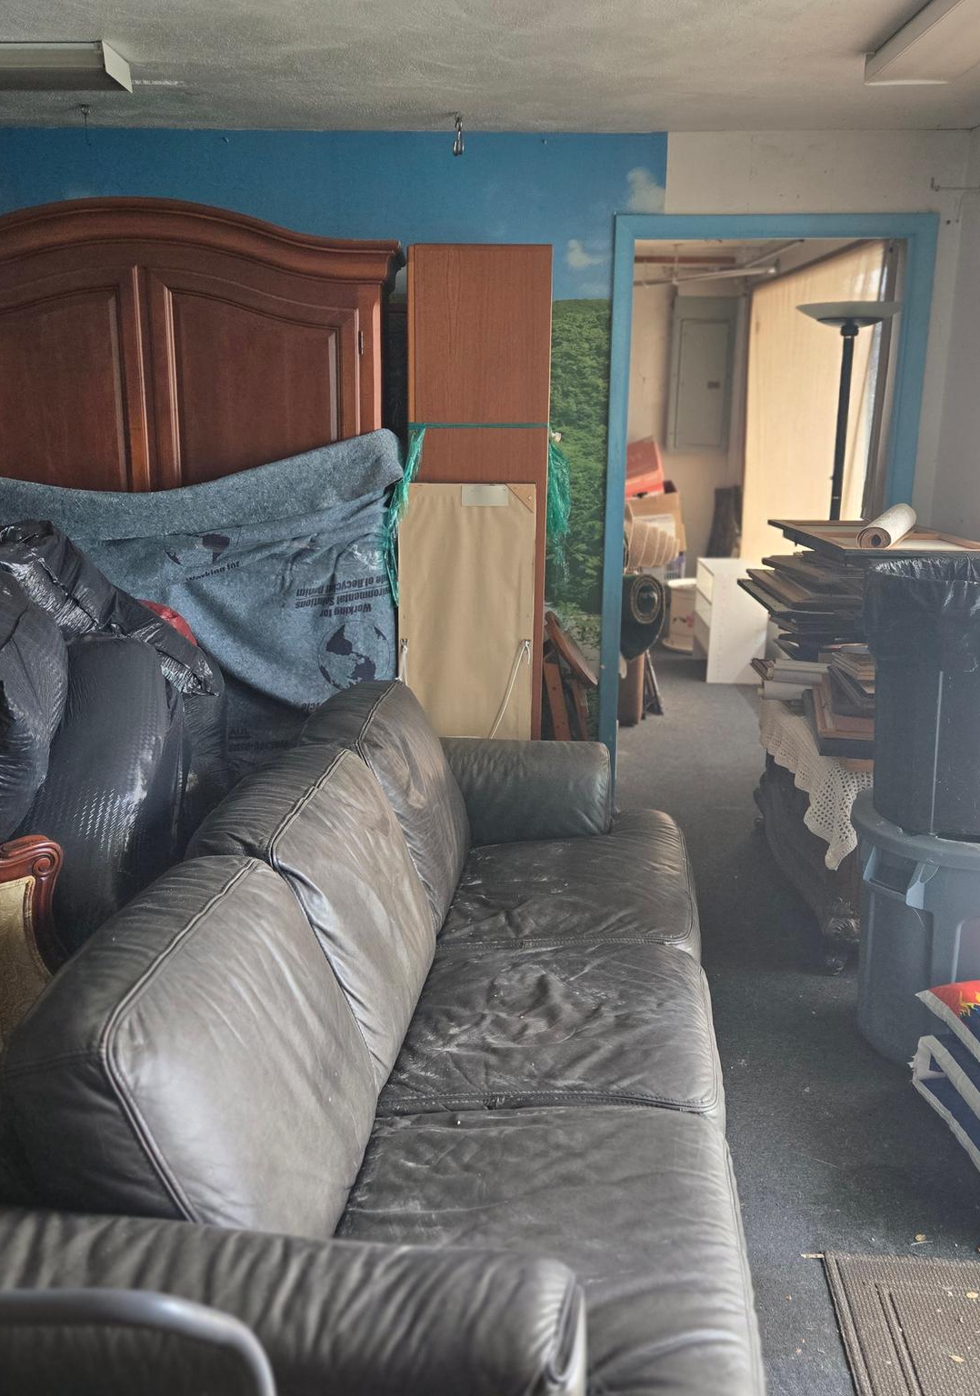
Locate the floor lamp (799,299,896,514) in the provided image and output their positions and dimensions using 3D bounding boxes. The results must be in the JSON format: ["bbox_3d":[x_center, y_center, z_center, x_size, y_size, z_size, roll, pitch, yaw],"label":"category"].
[{"bbox_3d":[1.257,-0.480,4.554,0.360,1.870,0.360,1,15,1],"label":"floor lamp"}]

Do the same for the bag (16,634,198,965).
[{"bbox_3d":[-0.887,0.209,2.845,0.430,0.780,0.450,1,15,1],"label":"bag"}]

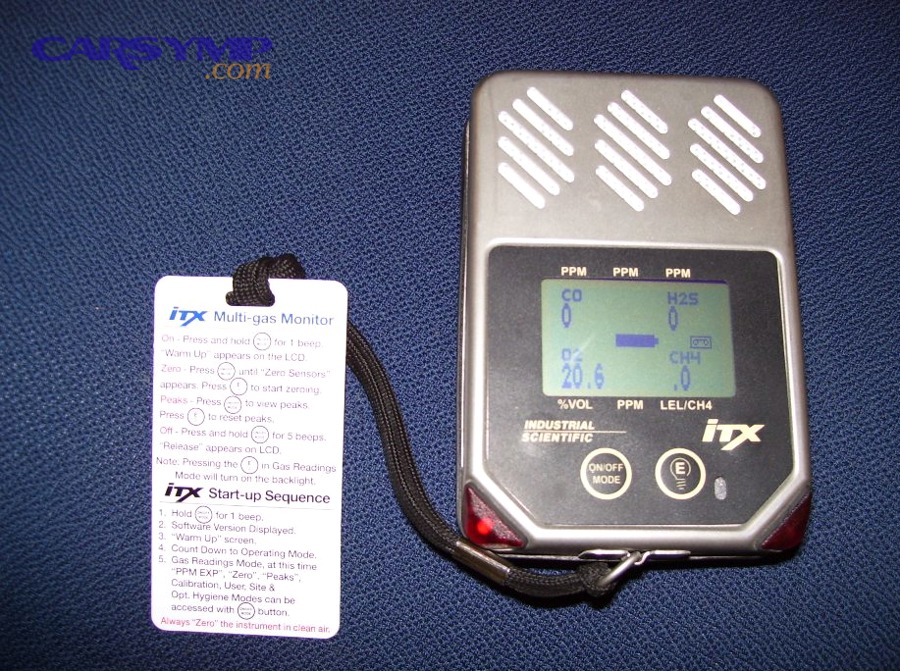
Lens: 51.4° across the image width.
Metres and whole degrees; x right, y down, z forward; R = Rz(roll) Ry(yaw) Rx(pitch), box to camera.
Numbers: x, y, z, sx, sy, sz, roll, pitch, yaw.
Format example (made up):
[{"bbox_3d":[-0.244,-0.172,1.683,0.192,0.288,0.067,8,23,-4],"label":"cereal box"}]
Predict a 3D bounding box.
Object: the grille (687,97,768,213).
[{"bbox_3d":[0.068,-0.044,0.230,0.019,0.002,0.031,1,79,-5],"label":"grille"}]

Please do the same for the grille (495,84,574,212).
[{"bbox_3d":[0.021,-0.045,0.226,0.018,0.002,0.031,1,79,-5],"label":"grille"}]

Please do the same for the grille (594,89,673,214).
[{"bbox_3d":[0.044,-0.045,0.228,0.019,0.002,0.031,1,79,-5],"label":"grille"}]

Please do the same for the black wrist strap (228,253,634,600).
[{"bbox_3d":[-0.011,0.027,0.247,0.132,0.014,0.034,41,82,5],"label":"black wrist strap"}]

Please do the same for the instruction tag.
[{"bbox_3d":[-0.055,0.034,0.256,0.053,0.001,0.099,2,93,3],"label":"instruction tag"}]

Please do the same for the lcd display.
[{"bbox_3d":[0.044,0.001,0.219,0.046,0.002,0.028,1,79,-5],"label":"lcd display"}]

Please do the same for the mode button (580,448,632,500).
[{"bbox_3d":[0.035,0.031,0.211,0.012,0.002,0.012,1,79,-5],"label":"mode button"}]

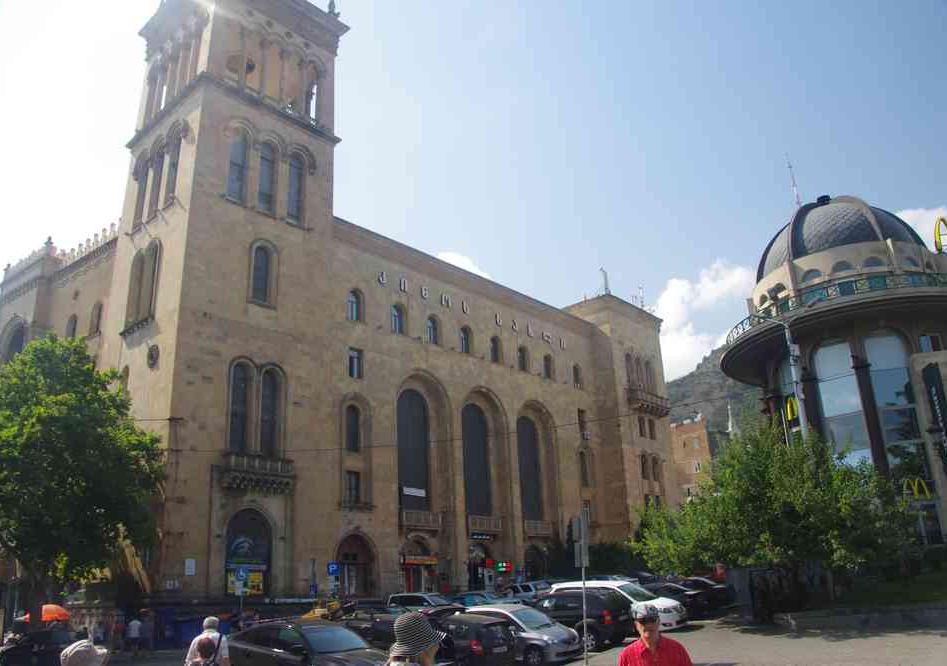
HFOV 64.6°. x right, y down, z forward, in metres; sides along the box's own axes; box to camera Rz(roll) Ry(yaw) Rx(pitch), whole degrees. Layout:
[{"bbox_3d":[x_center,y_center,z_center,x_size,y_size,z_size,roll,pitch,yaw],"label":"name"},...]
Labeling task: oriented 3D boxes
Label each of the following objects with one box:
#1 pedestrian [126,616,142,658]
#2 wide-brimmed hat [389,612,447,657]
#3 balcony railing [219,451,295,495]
[{"bbox_3d":[-15.384,13.819,34.000,0.500,1.720,0.360,6,-21,-22],"label":"pedestrian"},{"bbox_3d":[-0.329,1.771,4.400,0.350,0.200,0.340,-16,-19,-6],"label":"wide-brimmed hat"},{"bbox_3d":[-11.604,7.599,40.348,0.700,1.800,4.120,-19,-26,39],"label":"balcony railing"}]

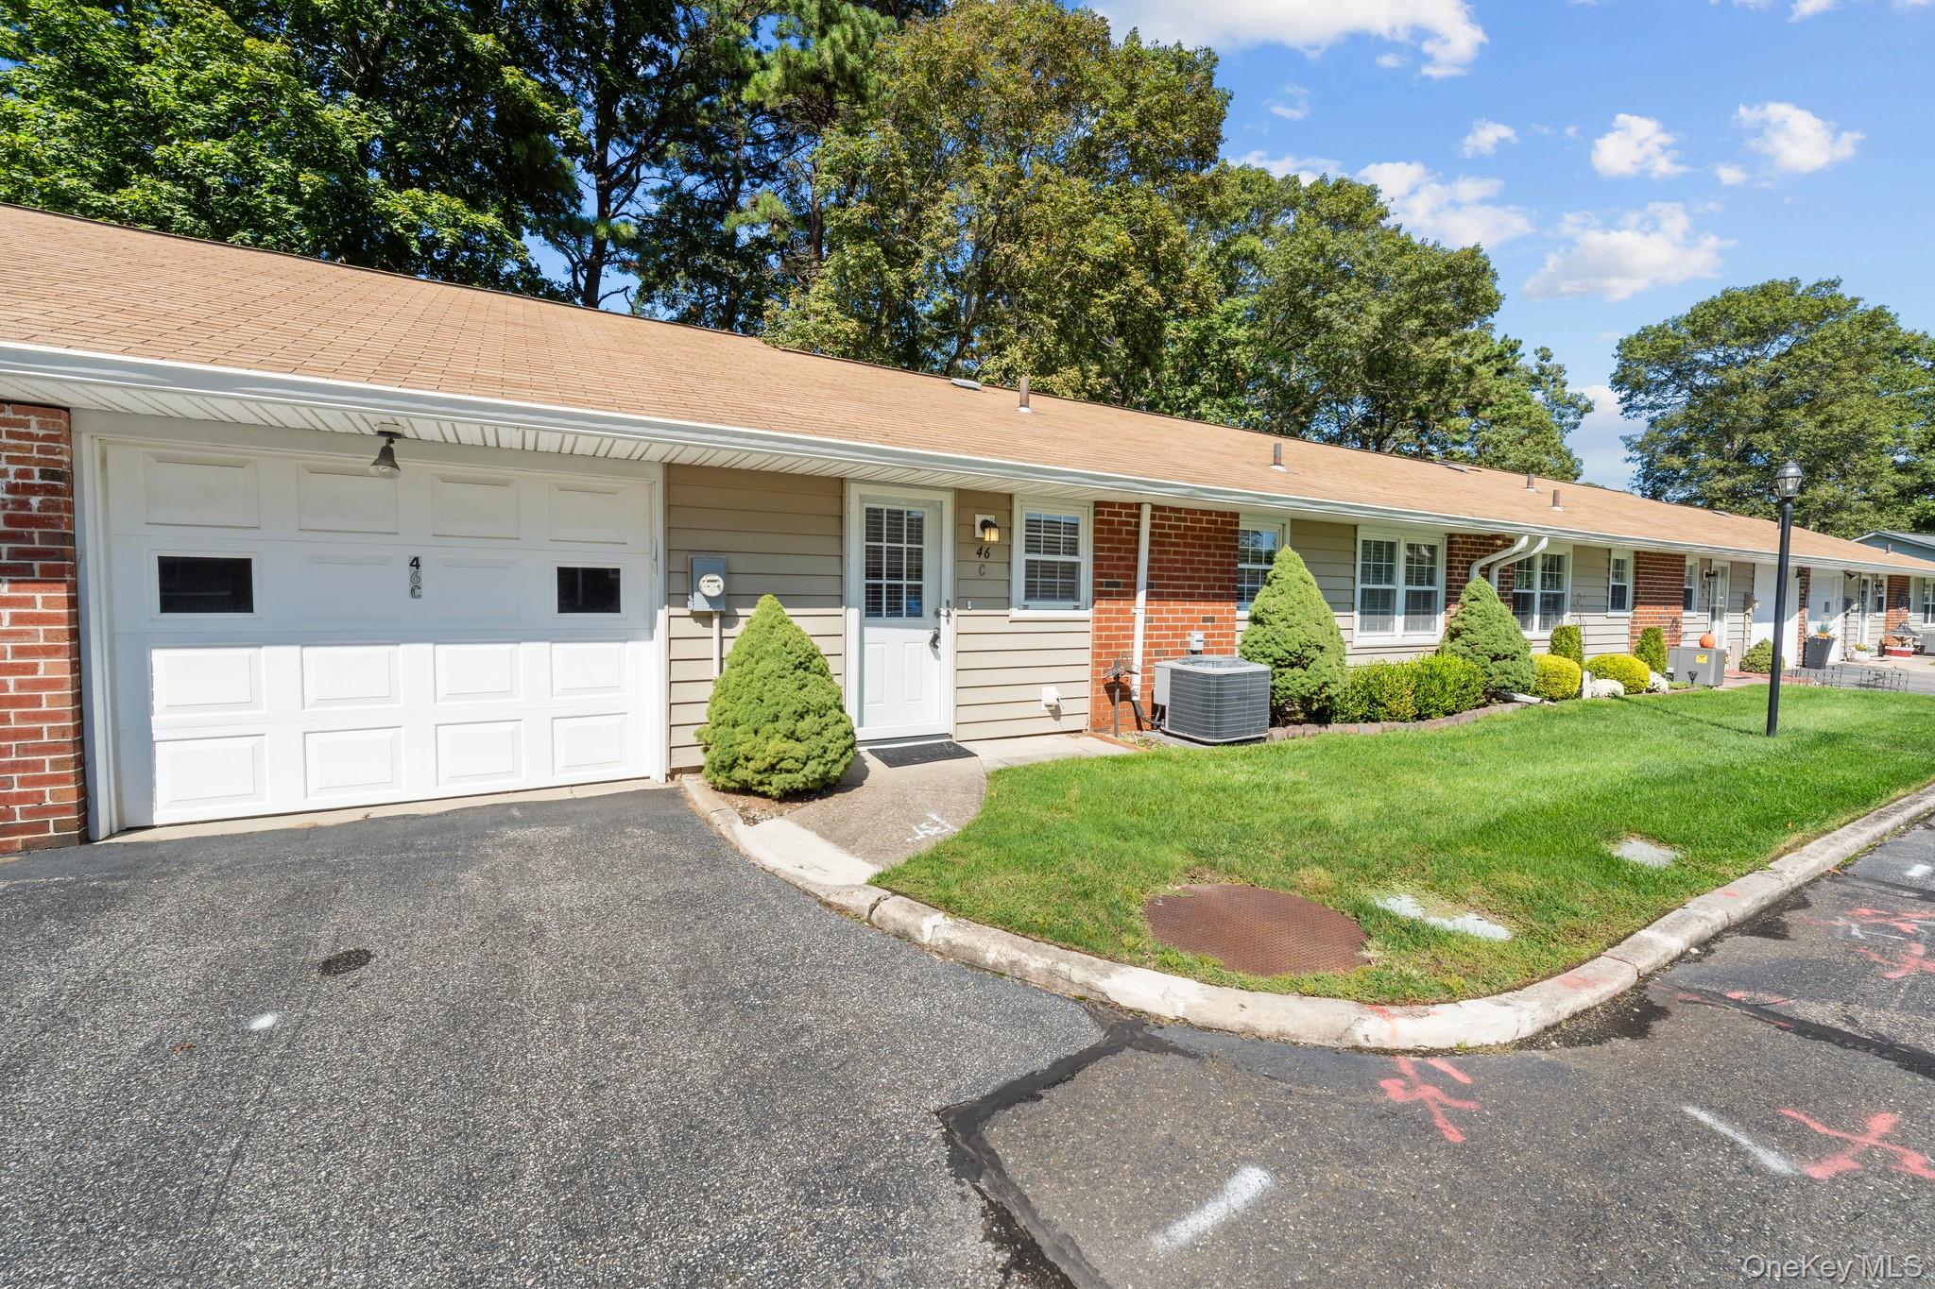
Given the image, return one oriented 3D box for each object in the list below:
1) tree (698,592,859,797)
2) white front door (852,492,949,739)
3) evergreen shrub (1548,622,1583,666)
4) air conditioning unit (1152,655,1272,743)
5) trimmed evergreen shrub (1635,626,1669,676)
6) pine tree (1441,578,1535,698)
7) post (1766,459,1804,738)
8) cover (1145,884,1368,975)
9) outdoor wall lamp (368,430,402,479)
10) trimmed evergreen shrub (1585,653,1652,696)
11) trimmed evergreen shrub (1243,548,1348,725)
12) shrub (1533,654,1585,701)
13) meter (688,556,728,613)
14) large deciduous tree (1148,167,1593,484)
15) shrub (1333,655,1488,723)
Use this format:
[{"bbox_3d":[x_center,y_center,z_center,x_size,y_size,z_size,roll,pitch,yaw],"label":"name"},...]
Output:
[{"bbox_3d":[-1.308,0.313,5.195,1.060,1.282,1.060,-1,3,-28],"label":"tree"},{"bbox_3d":[-0.531,-0.223,6.179,0.876,1.992,0.070,-1,3,-28],"label":"white front door"},{"bbox_3d":[8.538,0.215,10.725,0.420,1.020,0.420,-1,3,-29],"label":"evergreen shrub"},{"bbox_3d":[2.304,0.500,7.072,0.780,0.660,0.780,-1,3,-29],"label":"air conditioning unit"},{"bbox_3d":[11.053,0.109,12.164,0.410,0.780,0.410,-1,3,-28],"label":"trimmed evergreen shrub"},{"bbox_3d":[6.496,-0.078,9.401,0.980,1.465,0.980,-1,3,-28],"label":"pine tree"},{"bbox_3d":[7.979,-0.446,7.377,0.230,2.720,0.230,-1,3,-29],"label":"post"},{"bbox_3d":[1.134,1.132,2.998,0.840,0.050,0.840,0,3,0],"label":"cover"},{"bbox_3d":[-3.216,-1.050,4.156,0.155,0.270,0.180,-1,3,-28],"label":"outdoor wall lamp"},{"bbox_3d":[9.749,0.396,11.288,0.720,0.620,0.720,-1,3,-29],"label":"trimmed evergreen shrub"},{"bbox_3d":[3.293,-0.115,7.664,1.000,1.733,1.000,-1,3,-28],"label":"trimmed evergreen shrub"},{"bbox_3d":[8.008,0.426,10.226,0.600,0.640,0.600,-1,3,-29],"label":"shrub"},{"bbox_3d":[-1.839,-0.422,5.366,0.235,0.380,0.200,-1,3,-29],"label":"meter"},{"bbox_3d":[15.447,-9.231,29.156,15.000,18.000,14.000,-1,3,-29],"label":"large deciduous tree"},{"bbox_3d":[4.823,0.416,8.168,2.250,0.620,0.750,-1,3,-28],"label":"shrub"}]

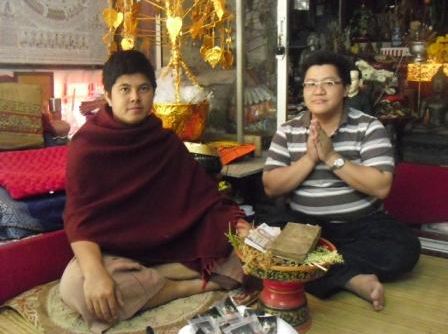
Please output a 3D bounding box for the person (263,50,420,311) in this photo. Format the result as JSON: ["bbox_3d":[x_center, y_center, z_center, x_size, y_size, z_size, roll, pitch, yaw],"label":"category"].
[{"bbox_3d":[0.385,-0.024,1.710,0.660,0.850,0.650,2,7,15],"label":"person"}]

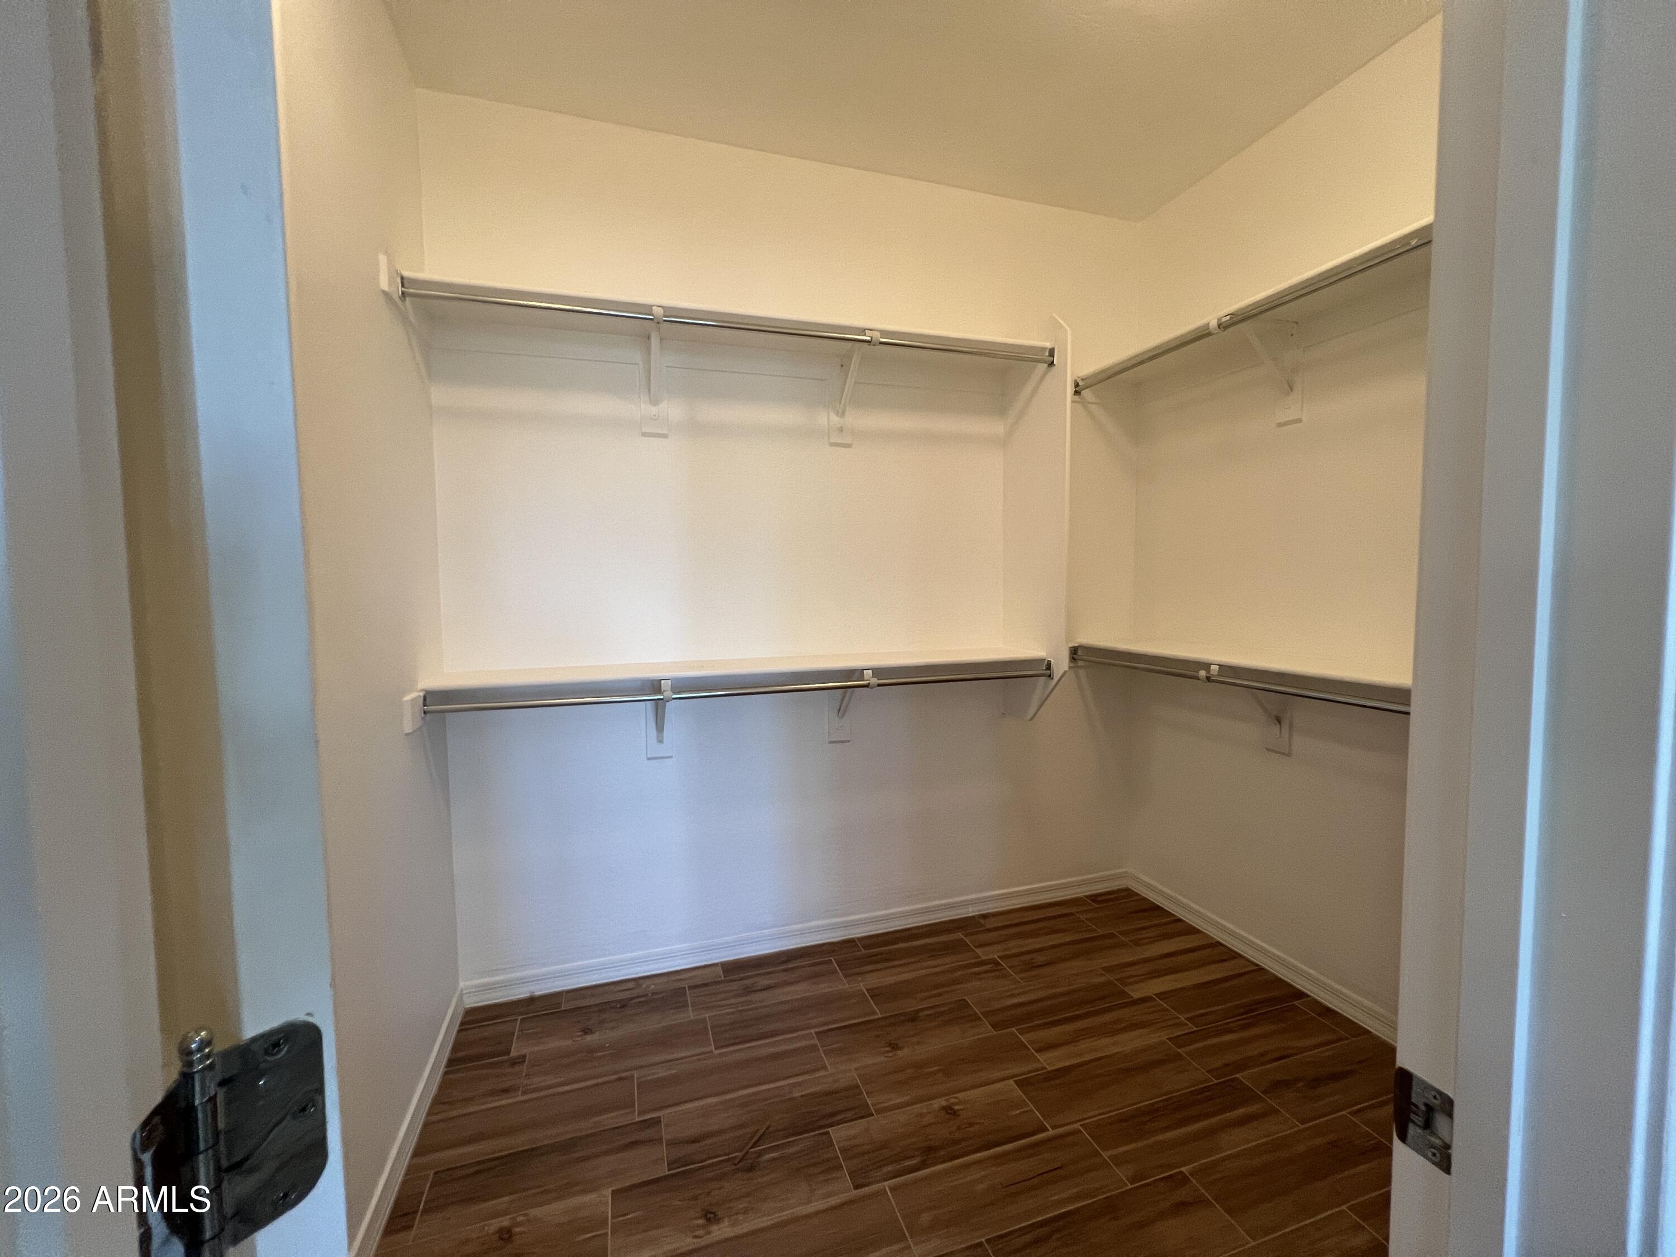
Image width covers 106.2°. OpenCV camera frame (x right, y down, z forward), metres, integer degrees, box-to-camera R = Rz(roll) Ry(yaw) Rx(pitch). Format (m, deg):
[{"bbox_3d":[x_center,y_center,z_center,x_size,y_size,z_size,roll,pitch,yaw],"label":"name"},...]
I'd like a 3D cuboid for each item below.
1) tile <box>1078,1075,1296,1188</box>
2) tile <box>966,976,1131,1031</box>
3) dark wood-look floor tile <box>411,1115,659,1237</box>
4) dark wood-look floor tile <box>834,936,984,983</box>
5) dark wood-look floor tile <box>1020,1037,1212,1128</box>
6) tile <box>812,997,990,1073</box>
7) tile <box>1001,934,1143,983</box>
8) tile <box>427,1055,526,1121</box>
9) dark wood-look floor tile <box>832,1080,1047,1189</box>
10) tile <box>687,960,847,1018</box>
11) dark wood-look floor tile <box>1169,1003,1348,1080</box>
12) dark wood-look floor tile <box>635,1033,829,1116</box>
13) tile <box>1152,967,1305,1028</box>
[{"bbox_3d":[0.845,1.199,1.512,0.494,0.010,0.166,-2,4,-17],"label":"tile"},{"bbox_3d":[0.692,1.210,2.050,0.510,0.010,0.173,-2,3,-17],"label":"tile"},{"bbox_3d":[-0.644,1.222,1.407,0.492,0.010,0.166,-2,4,-17],"label":"dark wood-look floor tile"},{"bbox_3d":[0.255,1.202,2.282,0.510,0.010,0.173,-2,3,-17],"label":"dark wood-look floor tile"},{"bbox_3d":[0.724,1.192,1.651,0.498,0.010,0.166,-2,4,-17],"label":"dark wood-look floor tile"},{"bbox_3d":[0.195,1.187,1.841,0.495,0.010,0.166,-2,3,-17],"label":"tile"},{"bbox_3d":[0.820,1.158,2.208,0.495,0.010,0.166,-2,3,-17],"label":"tile"},{"bbox_3d":[-0.949,1.210,1.667,0.216,0.010,0.166,-2,4,-17],"label":"tile"},{"bbox_3d":[0.255,1.244,1.552,0.510,0.010,0.173,-2,3,-17],"label":"dark wood-look floor tile"},{"bbox_3d":[-0.231,1.178,2.064,0.495,0.010,0.166,-2,4,-17],"label":"tile"},{"bbox_3d":[1.239,1.214,1.852,0.510,0.010,0.173,-2,3,-17],"label":"dark wood-look floor tile"},{"bbox_3d":[-0.281,1.201,1.696,0.495,0.010,0.166,-2,3,-17],"label":"dark wood-look floor tile"},{"bbox_3d":[1.242,1.165,1.984,0.455,0.010,0.166,-2,3,-17],"label":"tile"}]

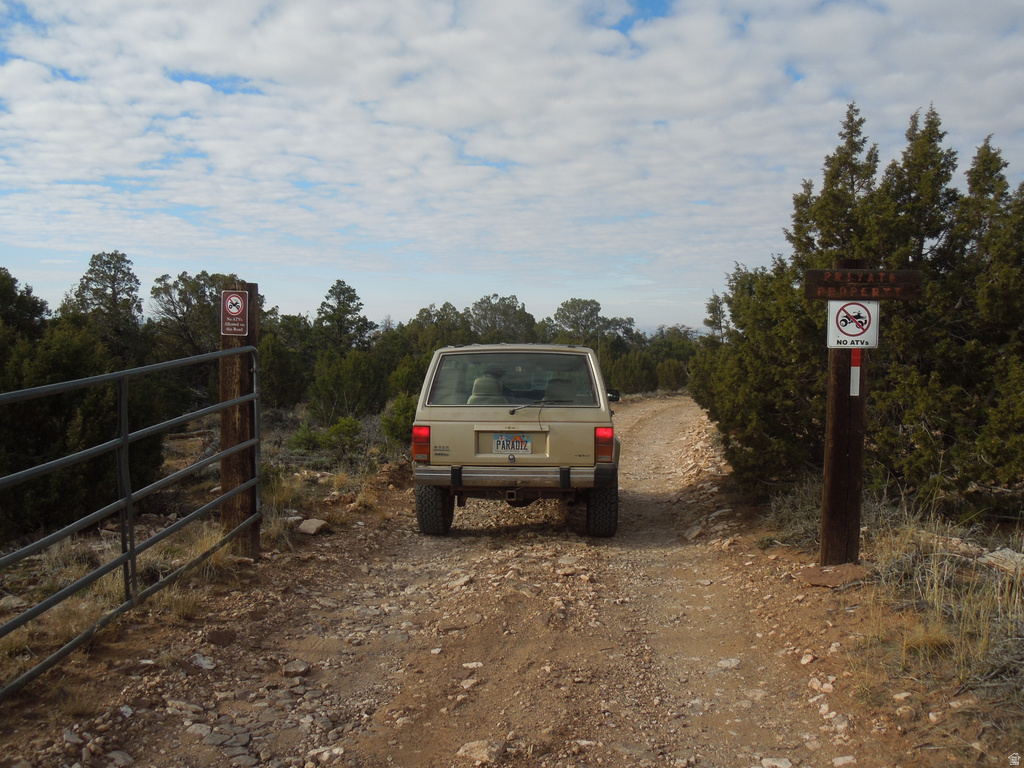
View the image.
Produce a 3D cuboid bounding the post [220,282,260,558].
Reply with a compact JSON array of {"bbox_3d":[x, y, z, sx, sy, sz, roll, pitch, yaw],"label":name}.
[{"bbox_3d":[-1.895,0.265,6.380,0.215,1.910,0.180,2,4,16],"label":"post"}]

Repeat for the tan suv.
[{"bbox_3d":[0.150,0.460,9.220,1.800,1.660,4.200,0,2,4],"label":"tan suv"}]

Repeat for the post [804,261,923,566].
[{"bbox_3d":[2.130,0.200,5.720,0.700,1.870,0.220,1,4,5],"label":"post"}]

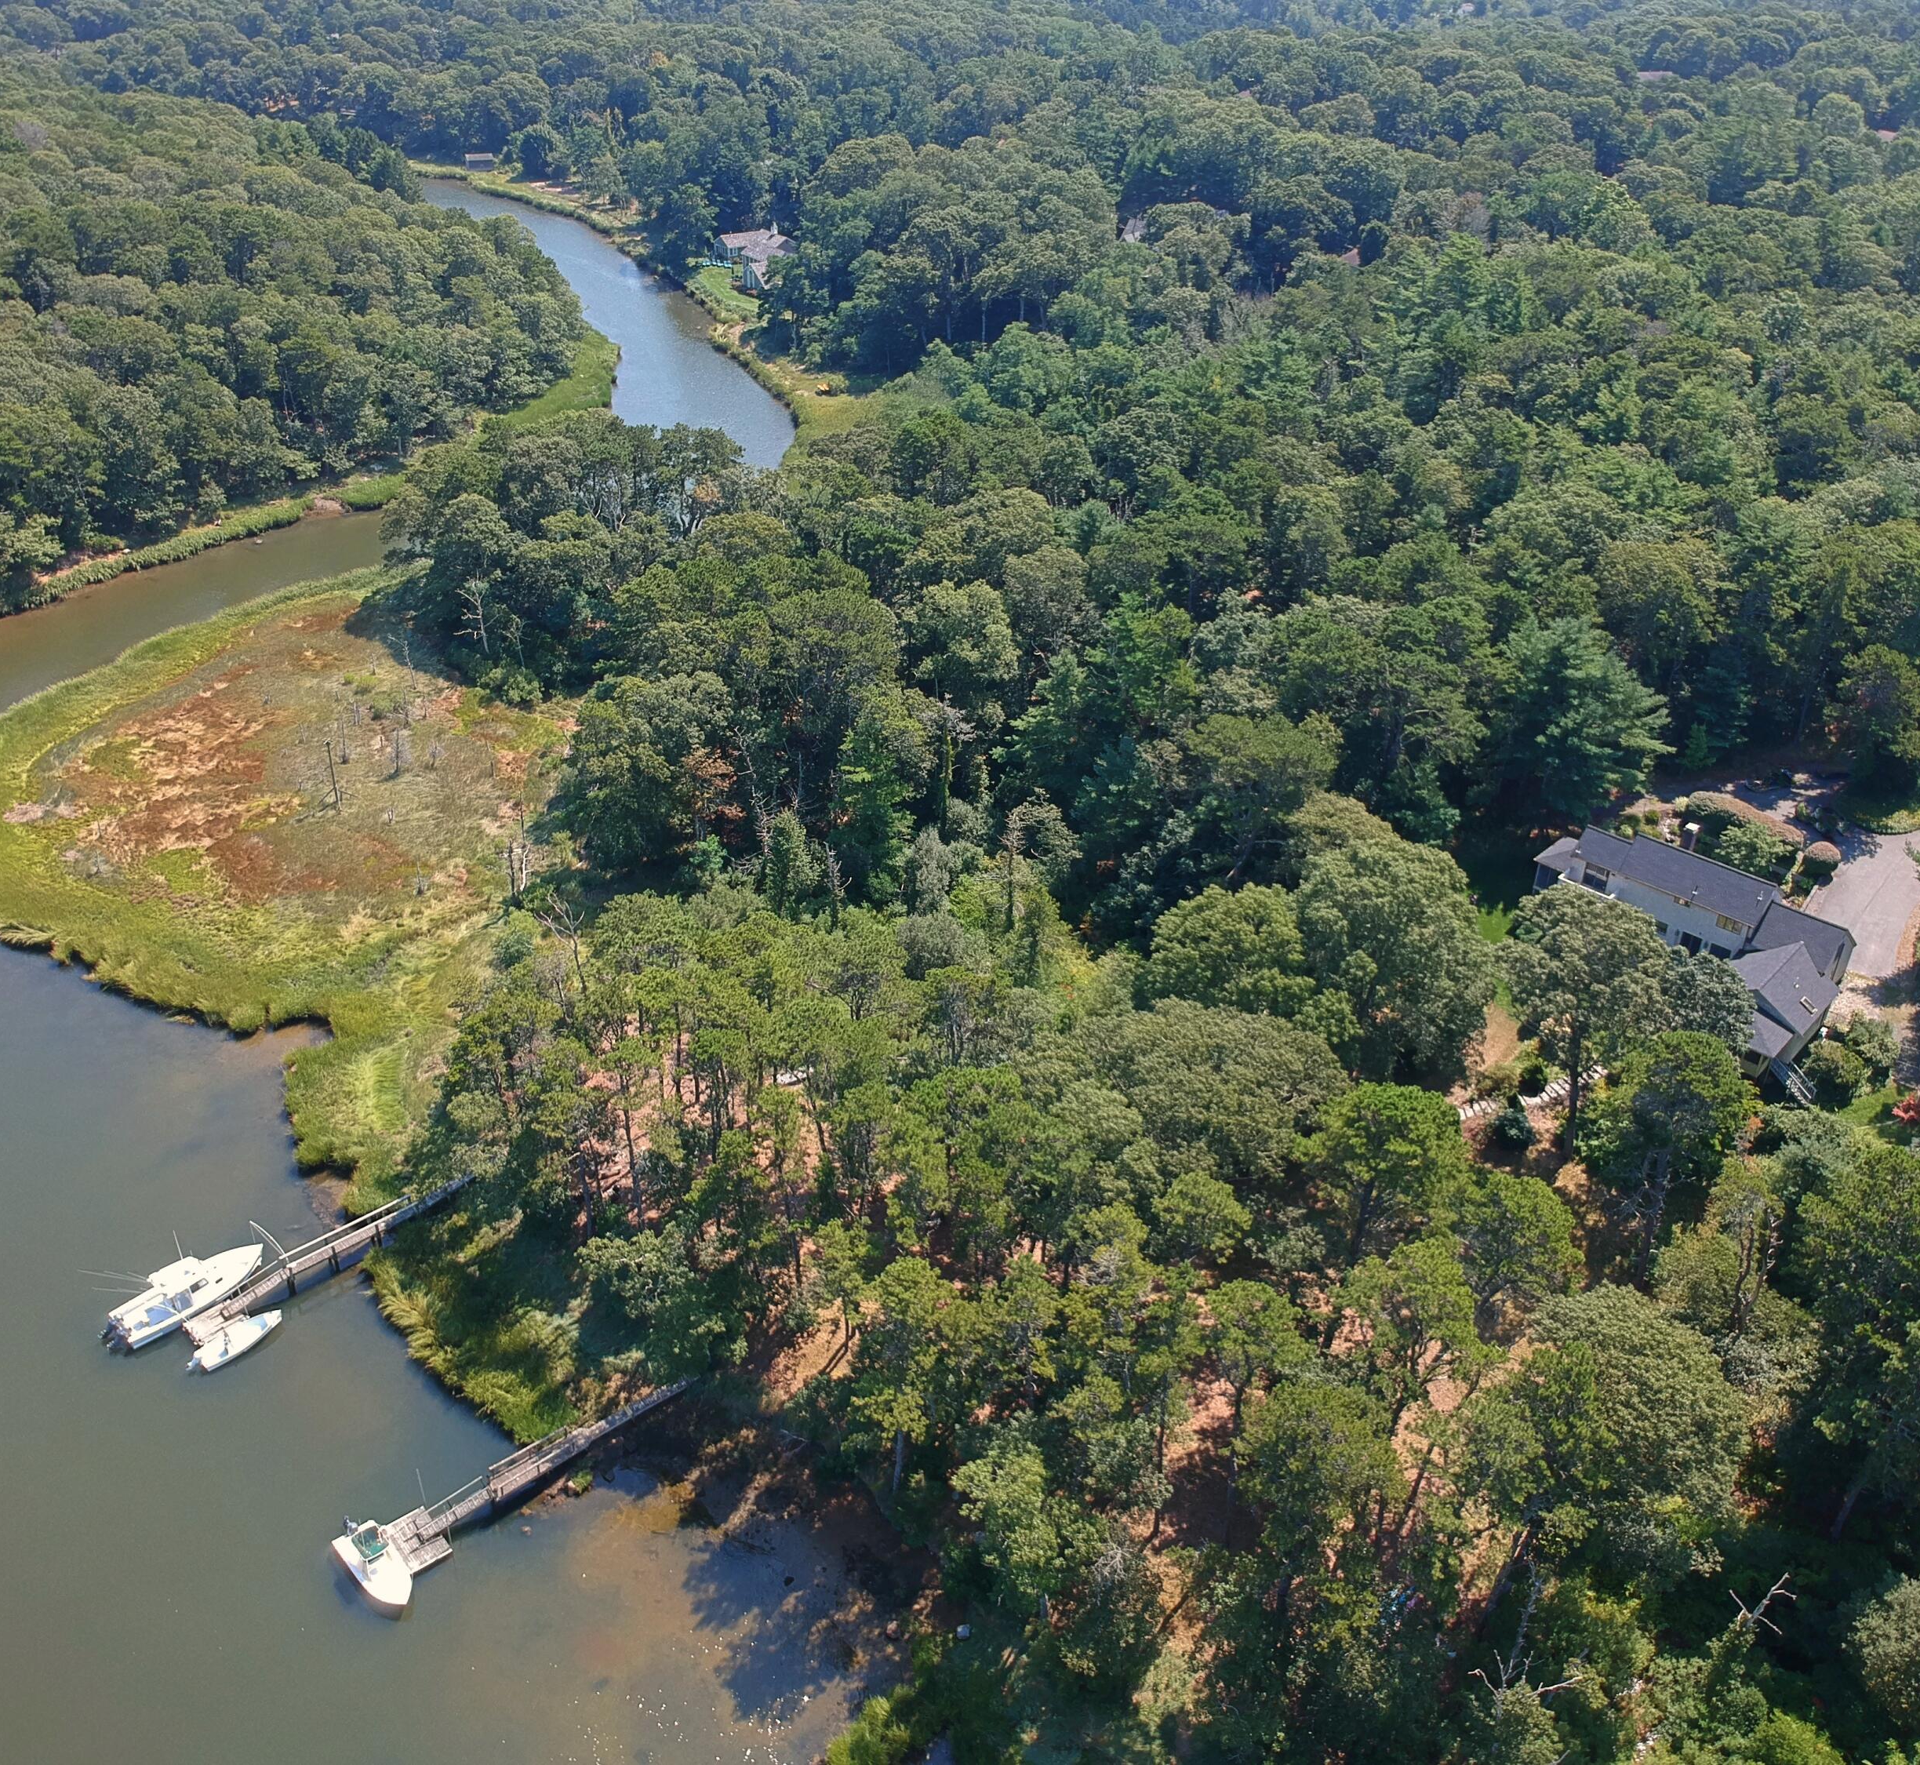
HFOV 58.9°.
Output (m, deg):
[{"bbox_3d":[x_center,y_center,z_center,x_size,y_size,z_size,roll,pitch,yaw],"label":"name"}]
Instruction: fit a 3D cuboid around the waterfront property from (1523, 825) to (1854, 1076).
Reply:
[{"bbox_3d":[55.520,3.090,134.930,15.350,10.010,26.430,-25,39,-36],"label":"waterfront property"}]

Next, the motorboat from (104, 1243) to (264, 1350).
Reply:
[{"bbox_3d":[-49.590,26.260,108.990,3.400,3.200,10.600,26,39,36],"label":"motorboat"}]

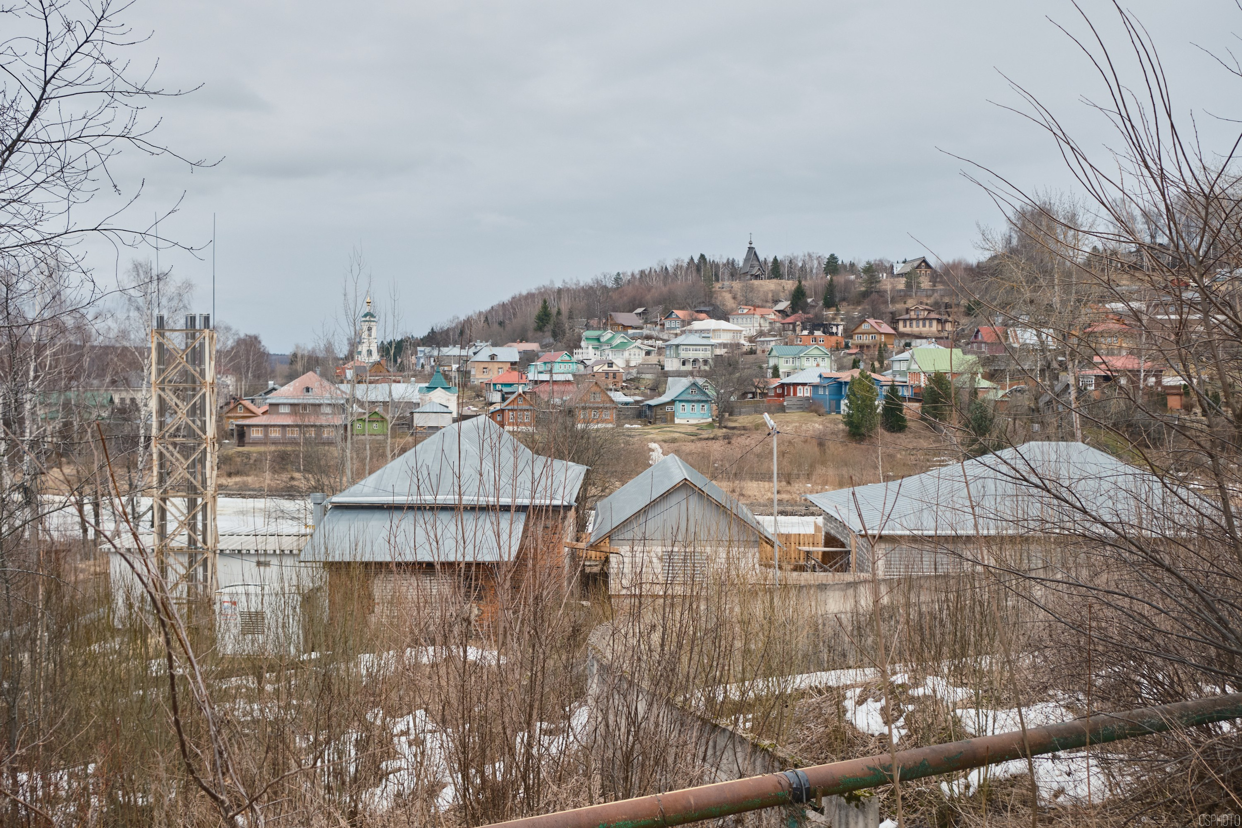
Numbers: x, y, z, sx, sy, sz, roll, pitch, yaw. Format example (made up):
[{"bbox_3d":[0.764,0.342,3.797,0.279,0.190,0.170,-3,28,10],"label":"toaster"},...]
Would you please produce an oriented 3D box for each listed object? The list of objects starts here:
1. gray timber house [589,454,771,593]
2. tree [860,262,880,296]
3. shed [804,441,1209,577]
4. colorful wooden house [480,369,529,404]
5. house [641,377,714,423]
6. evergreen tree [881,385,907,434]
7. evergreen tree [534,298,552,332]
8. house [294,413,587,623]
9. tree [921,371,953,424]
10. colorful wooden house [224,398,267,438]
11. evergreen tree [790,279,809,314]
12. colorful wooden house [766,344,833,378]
[{"bbox_3d":[2.420,4.303,51.325,7.200,4.400,15.300,0,1,1],"label":"gray timber house"},{"bbox_3d":[78.486,-42.415,380.000,6.300,11.300,6.300,0,1,0],"label":"tree"},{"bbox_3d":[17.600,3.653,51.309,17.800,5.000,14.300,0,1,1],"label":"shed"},{"bbox_3d":[-22.380,-5.430,241.540,8.500,6.500,8.000,0,3,-4],"label":"colorful wooden house"},{"bbox_3d":[9.740,-2.109,202.000,11.600,7.400,9.500,0,1,-7],"label":"house"},{"bbox_3d":[42.305,-0.751,187.000,3.900,7.400,3.900,0,1,0],"label":"evergreen tree"},{"bbox_3d":[-23.290,-29.487,360.000,5.200,10.200,5.200,0,1,0],"label":"evergreen tree"},{"bbox_3d":[-6.200,3.590,49.650,9.000,6.500,19.000,0,3,0],"label":"house"},{"bbox_3d":[47.610,-2.480,182.000,4.800,8.000,4.800,0,3,0],"label":"tree"},{"bbox_3d":[-65.630,0.830,211.330,6.400,6.600,8.500,0,3,-9],"label":"colorful wooden house"},{"bbox_3d":[46.450,-30.610,315.000,4.600,8.900,4.600,0,3,0],"label":"evergreen tree"},{"bbox_3d":[36.823,-10.116,247.000,12.000,7.500,8.500,0,1,-6],"label":"colorful wooden house"}]

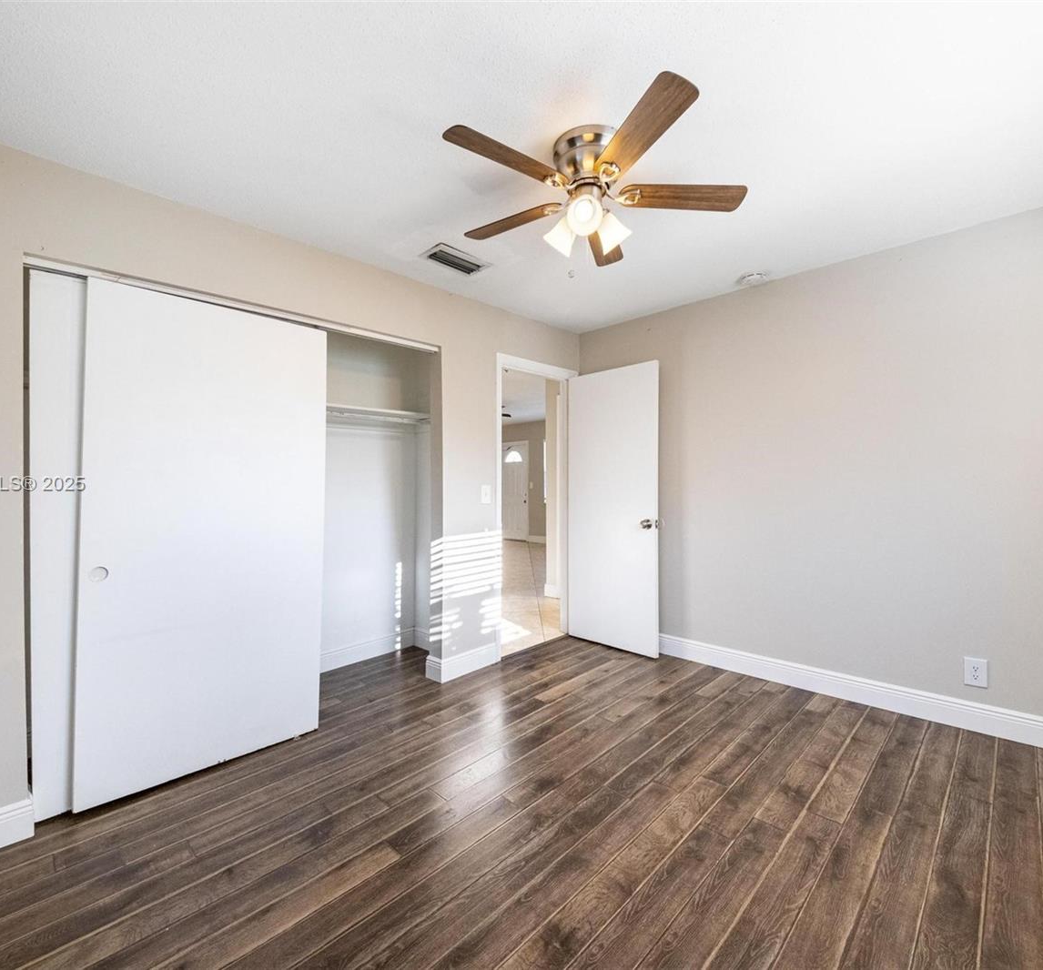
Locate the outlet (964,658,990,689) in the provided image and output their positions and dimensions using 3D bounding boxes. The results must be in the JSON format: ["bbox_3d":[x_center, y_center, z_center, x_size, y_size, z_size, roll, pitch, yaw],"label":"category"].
[{"bbox_3d":[2.200,0.910,2.348,0.085,0.134,0.010,-1,0,45],"label":"outlet"}]

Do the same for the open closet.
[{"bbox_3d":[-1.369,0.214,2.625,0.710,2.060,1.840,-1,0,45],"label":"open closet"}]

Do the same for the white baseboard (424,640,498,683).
[{"bbox_3d":[-0.376,1.160,3.226,0.183,0.143,0.482,-1,0,45],"label":"white baseboard"}]

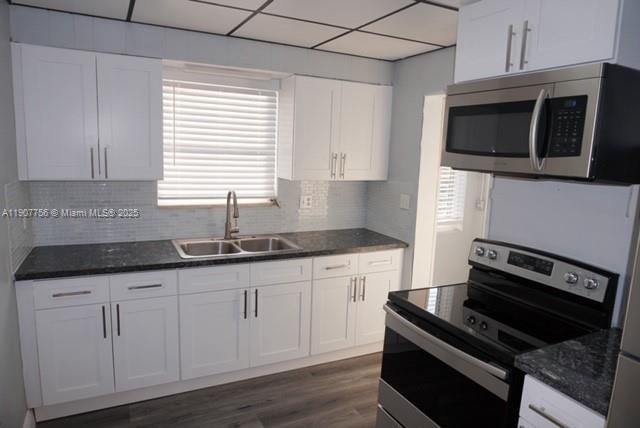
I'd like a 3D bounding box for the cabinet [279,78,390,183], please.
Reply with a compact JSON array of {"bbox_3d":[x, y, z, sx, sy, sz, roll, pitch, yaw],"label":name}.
[{"bbox_3d":[0.125,-0.669,3.490,0.862,0.769,0.305,-2,10,-26],"label":"cabinet"}]

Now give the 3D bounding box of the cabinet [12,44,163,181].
[{"bbox_3d":[-1.439,-0.613,2.733,0.793,0.769,0.305,-2,10,-26],"label":"cabinet"}]

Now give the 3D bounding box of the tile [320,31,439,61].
[{"bbox_3d":[0.404,-1.187,3.029,0.725,0.017,0.612,-2,10,-26],"label":"tile"}]

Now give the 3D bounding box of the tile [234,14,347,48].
[{"bbox_3d":[-0.199,-1.165,2.737,0.615,0.017,0.612,-2,10,-26],"label":"tile"}]

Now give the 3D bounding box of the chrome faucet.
[{"bbox_3d":[-0.628,0.020,3.192,0.110,0.375,0.261,-2,10,-26],"label":"chrome faucet"}]

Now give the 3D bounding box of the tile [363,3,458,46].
[{"bbox_3d":[0.669,-1.094,2.488,0.725,0.017,0.607,-2,10,-26],"label":"tile"}]

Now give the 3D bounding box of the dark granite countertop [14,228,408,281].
[{"bbox_3d":[-0.595,0.246,3.094,2.546,0.034,0.661,-2,10,-26],"label":"dark granite countertop"}]

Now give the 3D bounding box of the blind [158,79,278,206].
[{"bbox_3d":[-0.759,-0.514,3.274,0.918,0.909,0.052,-2,10,-26],"label":"blind"}]

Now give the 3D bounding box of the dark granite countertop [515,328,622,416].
[{"bbox_3d":[1.069,0.549,1.538,0.643,0.036,0.334,-2,10,-26],"label":"dark granite countertop"}]

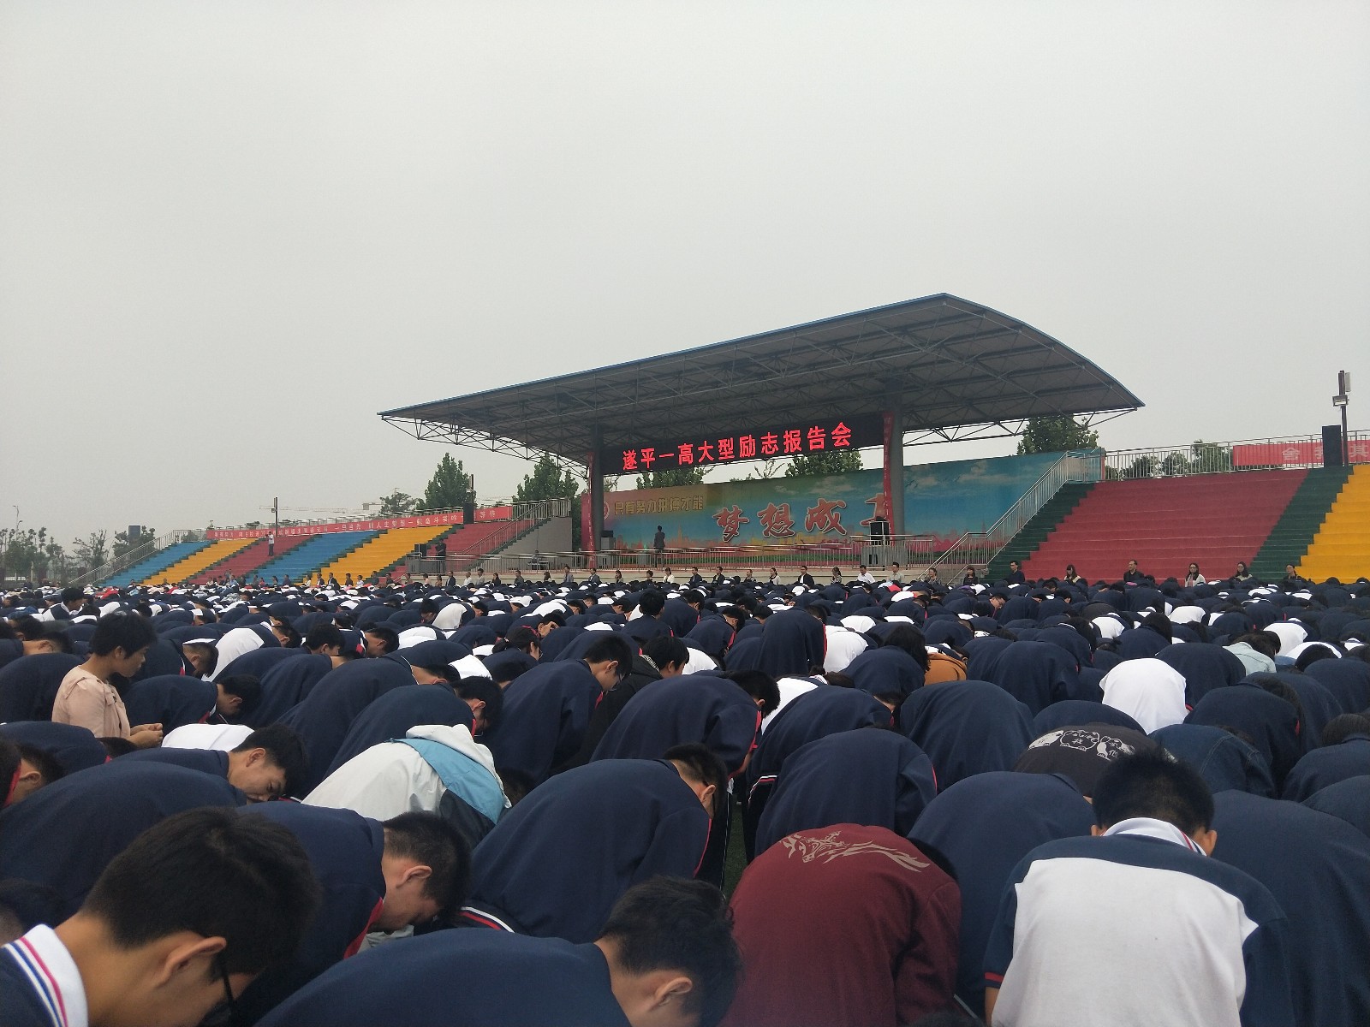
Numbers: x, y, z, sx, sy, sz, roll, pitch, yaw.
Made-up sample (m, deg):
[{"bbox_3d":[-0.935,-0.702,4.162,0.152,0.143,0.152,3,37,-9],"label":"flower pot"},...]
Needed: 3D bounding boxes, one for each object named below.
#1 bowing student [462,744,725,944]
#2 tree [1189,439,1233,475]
[{"bbox_3d":[-0.220,1.225,2.644,0.500,1.110,0.830,-3,-5,42],"label":"bowing student"},{"bbox_3d":[31.967,-0.032,60.000,3.000,8.800,3.000,-3,-4,36],"label":"tree"}]

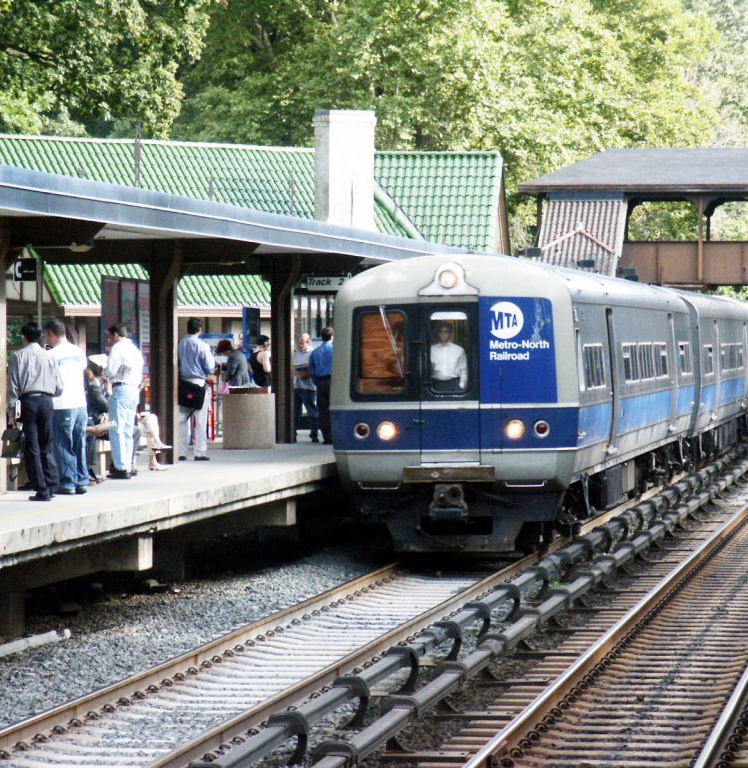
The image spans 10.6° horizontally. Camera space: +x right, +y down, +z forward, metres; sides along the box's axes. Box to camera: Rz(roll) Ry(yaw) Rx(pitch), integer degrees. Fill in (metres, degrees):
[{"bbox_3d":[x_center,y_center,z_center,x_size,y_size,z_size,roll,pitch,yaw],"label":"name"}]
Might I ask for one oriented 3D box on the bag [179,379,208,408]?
[{"bbox_3d":[-2.389,0.144,52.800,0.400,0.320,0.150,9,1,-3],"label":"bag"}]

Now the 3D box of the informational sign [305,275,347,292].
[{"bbox_3d":[-0.703,-1.496,60.186,0.630,0.240,0.060,0,1,8],"label":"informational sign"}]

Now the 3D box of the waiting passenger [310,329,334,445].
[{"bbox_3d":[-0.743,0.029,60.969,0.490,1.770,0.310,0,1,18],"label":"waiting passenger"}]

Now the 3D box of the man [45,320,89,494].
[{"bbox_3d":[-3.170,0.241,41.604,0.480,1.790,0.320,0,1,-24],"label":"man"}]

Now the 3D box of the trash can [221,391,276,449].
[{"bbox_3d":[-1.811,0.507,58.531,0.775,0.870,0.775,0,1,0],"label":"trash can"}]

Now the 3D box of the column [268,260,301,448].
[{"bbox_3d":[-1.363,-0.516,60.598,0.450,2.800,0.360,0,1,8],"label":"column"}]

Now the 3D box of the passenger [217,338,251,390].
[{"bbox_3d":[-2.118,0.100,61.307,0.500,1.550,0.480,0,1,7],"label":"passenger"}]

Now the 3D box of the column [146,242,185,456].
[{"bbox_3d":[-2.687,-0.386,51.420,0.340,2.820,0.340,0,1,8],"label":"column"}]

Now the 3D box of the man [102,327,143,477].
[{"bbox_3d":[-2.914,0.179,46.806,0.400,1.770,0.500,1,1,37],"label":"man"}]

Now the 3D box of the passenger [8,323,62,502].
[{"bbox_3d":[-3.419,0.254,40.707,0.530,1.780,0.380,0,1,-18],"label":"passenger"}]

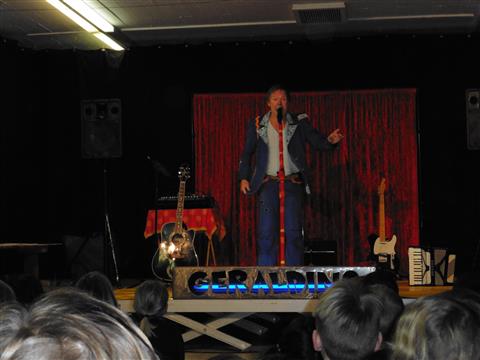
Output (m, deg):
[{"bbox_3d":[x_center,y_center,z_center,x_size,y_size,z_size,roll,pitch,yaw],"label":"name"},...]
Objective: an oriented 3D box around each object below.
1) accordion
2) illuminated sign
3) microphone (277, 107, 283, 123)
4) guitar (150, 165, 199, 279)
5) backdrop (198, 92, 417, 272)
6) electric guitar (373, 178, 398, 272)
[{"bbox_3d":[1.662,0.747,7.900,0.390,0.335,0.190,-1,-2,3],"label":"accordion"},{"bbox_3d":[0.264,0.786,7.000,1.530,0.245,0.140,-1,-3,6],"label":"illuminated sign"},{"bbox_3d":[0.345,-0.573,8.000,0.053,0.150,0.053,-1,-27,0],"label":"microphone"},{"bbox_3d":[-0.545,0.369,7.850,0.405,1.030,0.120,5,-12,-3],"label":"guitar"},{"bbox_3d":[0.660,0.048,9.150,2.230,1.880,0.150,-1,-2,4],"label":"backdrop"},{"bbox_3d":[1.364,0.461,8.700,0.325,0.980,0.070,-1,-11,3],"label":"electric guitar"}]

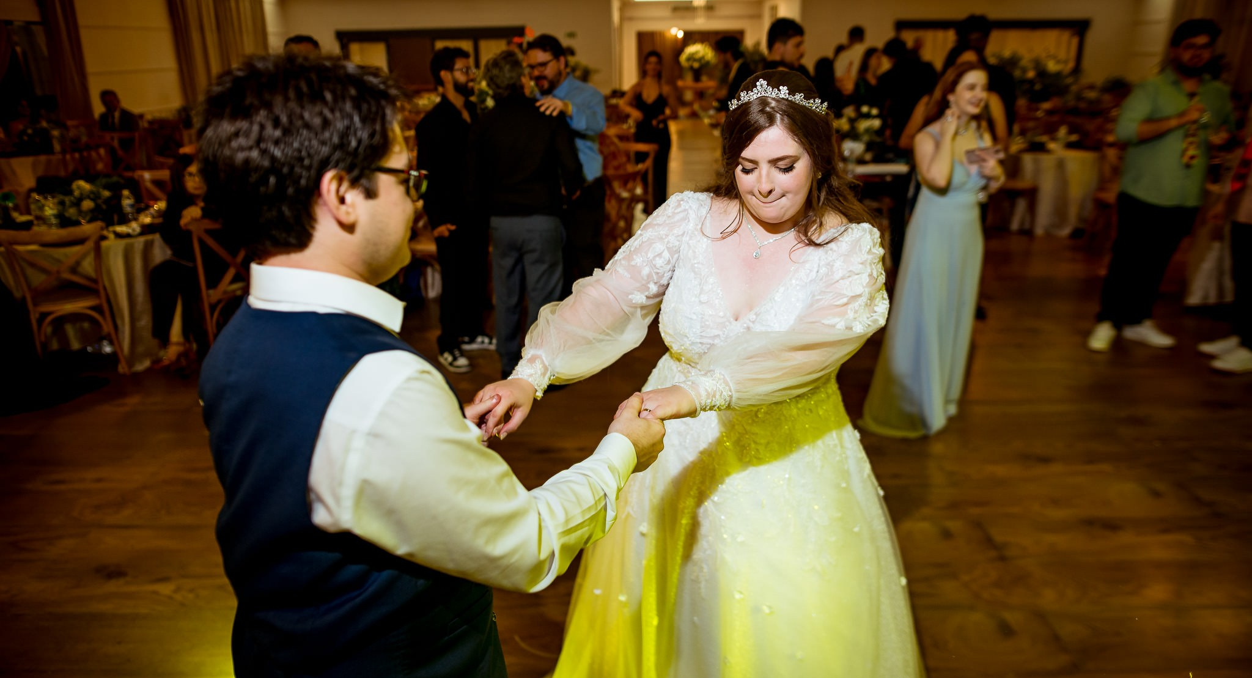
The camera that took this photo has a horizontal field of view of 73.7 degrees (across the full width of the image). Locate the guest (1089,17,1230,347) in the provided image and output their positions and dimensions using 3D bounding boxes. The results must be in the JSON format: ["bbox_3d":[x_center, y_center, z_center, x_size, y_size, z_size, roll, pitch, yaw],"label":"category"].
[{"bbox_3d":[3.023,-0.854,4.778,0.620,1.810,0.430,1,20,4],"label":"guest"}]

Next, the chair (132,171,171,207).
[{"bbox_3d":[-3.487,-0.746,6.027,0.460,0.880,0.500,6,21,18],"label":"chair"}]

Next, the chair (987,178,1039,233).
[{"bbox_3d":[3.667,-1.546,8.110,0.500,0.880,0.460,-7,20,-16],"label":"chair"}]

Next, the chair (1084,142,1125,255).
[{"bbox_3d":[4.300,-1.208,7.139,0.460,0.880,0.500,0,20,3],"label":"chair"}]

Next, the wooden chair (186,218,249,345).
[{"bbox_3d":[-2.185,-0.318,4.819,0.480,0.870,0.520,-12,22,-28],"label":"wooden chair"}]

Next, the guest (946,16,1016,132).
[{"bbox_3d":[2.303,-1.202,5.734,0.500,1.840,0.320,-5,20,-14],"label":"guest"}]

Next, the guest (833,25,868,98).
[{"bbox_3d":[2.484,-2.566,9.605,0.500,1.800,0.350,-5,20,-11],"label":"guest"}]

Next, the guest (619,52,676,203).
[{"bbox_3d":[0.232,-2.014,8.357,0.540,1.650,0.360,-2,19,-3],"label":"guest"}]

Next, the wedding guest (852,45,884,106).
[{"bbox_3d":[2.141,-1.783,7.650,0.320,1.660,0.470,18,27,42],"label":"wedding guest"}]

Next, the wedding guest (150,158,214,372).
[{"bbox_3d":[-2.317,-0.468,4.754,0.720,1.200,0.520,-11,22,-26],"label":"wedding guest"}]

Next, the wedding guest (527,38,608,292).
[{"bbox_3d":[-0.297,-0.857,4.915,0.520,1.780,0.500,18,27,42],"label":"wedding guest"}]

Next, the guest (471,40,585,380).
[{"bbox_3d":[-0.539,-0.674,4.500,0.560,1.710,0.420,2,20,8],"label":"guest"}]

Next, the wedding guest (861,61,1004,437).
[{"bbox_3d":[1.364,-0.464,3.936,0.560,1.640,0.580,-13,23,-31],"label":"wedding guest"}]

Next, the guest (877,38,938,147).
[{"bbox_3d":[2.395,-1.783,7.495,0.520,1.730,0.380,-9,21,-22],"label":"guest"}]

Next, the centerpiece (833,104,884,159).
[{"bbox_3d":[1.915,-1.815,7.216,0.460,0.450,0.460,-1,19,0],"label":"centerpiece"}]

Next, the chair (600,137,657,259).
[{"bbox_3d":[0.058,-1.384,7.742,0.460,0.880,0.500,-5,20,-14],"label":"chair"}]

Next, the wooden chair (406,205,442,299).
[{"bbox_3d":[-1.396,-0.717,5.895,0.460,0.880,0.500,-1,20,-3],"label":"wooden chair"}]

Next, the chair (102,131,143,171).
[{"bbox_3d":[-5.648,-1.947,9.571,0.480,0.870,0.520,-7,20,-16],"label":"chair"}]

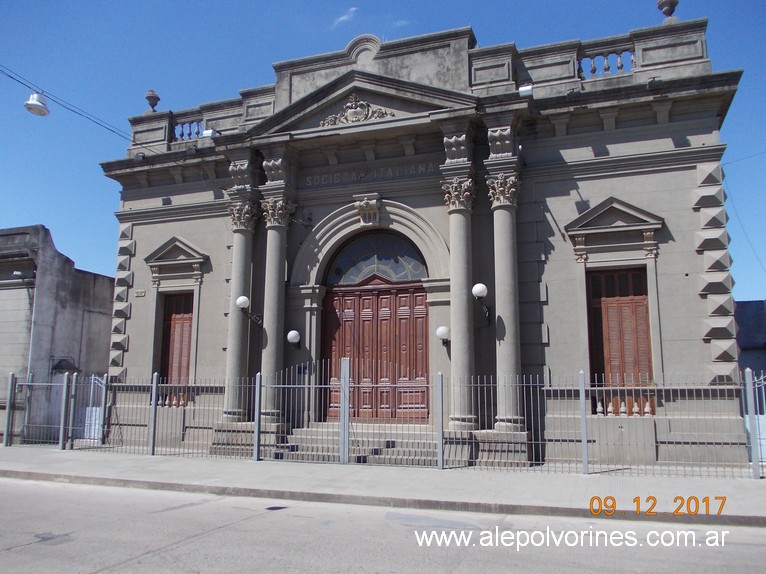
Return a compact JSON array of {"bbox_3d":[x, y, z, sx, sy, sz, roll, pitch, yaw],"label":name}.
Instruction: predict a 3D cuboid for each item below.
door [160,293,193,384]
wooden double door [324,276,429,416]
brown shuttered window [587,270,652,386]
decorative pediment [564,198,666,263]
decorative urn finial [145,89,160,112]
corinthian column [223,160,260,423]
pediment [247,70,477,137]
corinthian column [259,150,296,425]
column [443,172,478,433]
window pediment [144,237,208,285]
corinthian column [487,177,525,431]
[{"bbox_3d":[-5.544,1.534,17.240,1.250,2.850,0.120,-3,-10,19],"label":"door"},{"bbox_3d":[-0.187,1.438,15.348,2.820,3.550,0.160,-3,-10,19],"label":"wooden double door"},{"bbox_3d":[5.157,0.996,13.452,1.250,2.850,0.120,-3,-10,19],"label":"brown shuttered window"},{"bbox_3d":[5.372,-1.344,14.438,2.187,1.485,0.387,-3,-10,19],"label":"decorative pediment"},{"bbox_3d":[-7.451,-6.037,20.086,0.484,0.811,0.484,-3,-10,19],"label":"decorative urn finial"},{"bbox_3d":[-3.959,0.061,17.160,0.720,7.146,0.720,-3,-10,19],"label":"corinthian column"},{"bbox_3d":[-0.599,-4.823,16.412,6.372,1.458,0.828,-3,-10,19],"label":"pediment"},{"bbox_3d":[-2.923,0.006,16.800,0.720,7.146,0.720,-3,-10,19],"label":"corinthian column"},{"bbox_3d":[1.774,0.321,13.861,0.680,5.570,0.680,-3,-10,19],"label":"column"},{"bbox_3d":[-6.152,-0.734,18.436,2.187,1.485,0.387,-3,-10,19],"label":"window pediment"},{"bbox_3d":[2.711,0.284,13.528,0.680,5.570,0.680,-3,-10,19],"label":"corinthian column"}]

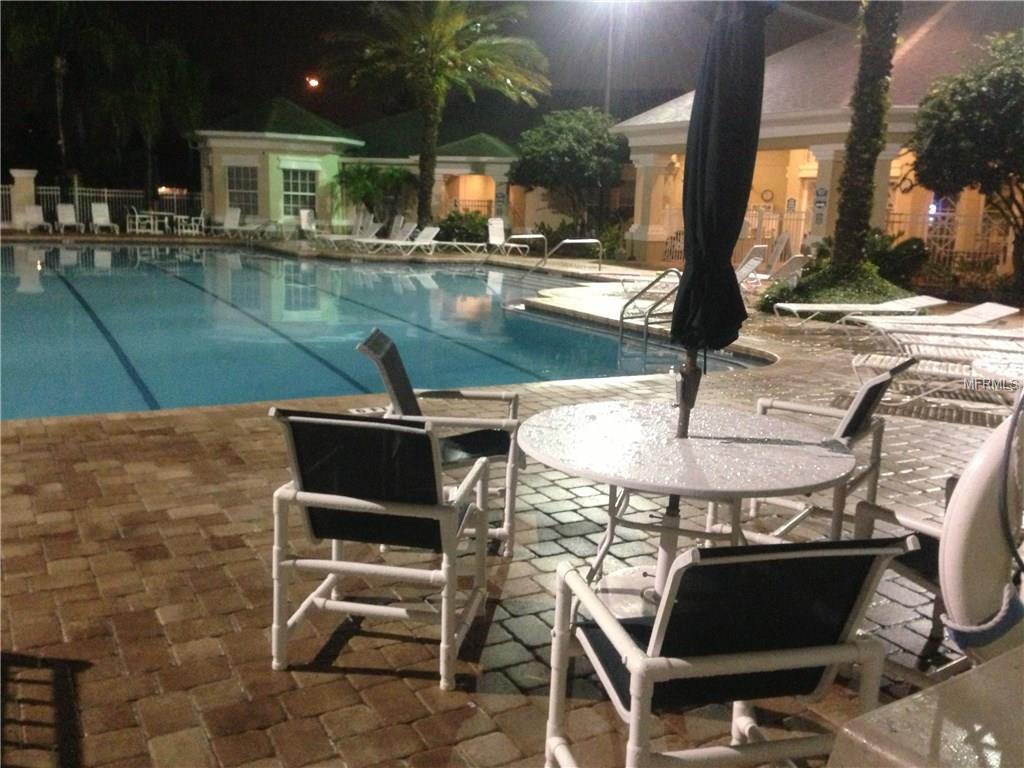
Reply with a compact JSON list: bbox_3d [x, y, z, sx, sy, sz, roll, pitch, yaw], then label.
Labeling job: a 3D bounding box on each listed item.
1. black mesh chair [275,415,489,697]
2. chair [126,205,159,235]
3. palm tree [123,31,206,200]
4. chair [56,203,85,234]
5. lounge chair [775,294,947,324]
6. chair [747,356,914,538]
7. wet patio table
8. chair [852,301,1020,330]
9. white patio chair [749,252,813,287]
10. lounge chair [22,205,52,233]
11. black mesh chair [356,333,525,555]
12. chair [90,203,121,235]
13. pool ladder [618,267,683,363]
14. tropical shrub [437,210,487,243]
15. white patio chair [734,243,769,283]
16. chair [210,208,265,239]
[{"bbox_3d":[-0.440,0.478,3.318,0.607,0.914,0.741,4,11,9],"label":"black mesh chair"},{"bbox_3d":[-12.117,-5.428,31.935,0.610,0.910,0.770,10,14,36],"label":"chair"},{"bbox_3d":[-11.709,-8.337,32.595,2.900,6.400,2.900,-3,12,-24],"label":"palm tree"},{"bbox_3d":[-14.482,-5.430,31.921,0.650,0.920,1.880,-4,12,-29],"label":"chair"},{"bbox_3d":[4.618,-0.930,12.976,1.990,0.460,0.660,1,11,-7],"label":"lounge chair"},{"bbox_3d":[1.376,0.320,4.469,0.741,0.914,0.607,9,13,33],"label":"chair"},{"bbox_3d":[0.614,0.550,3.684,1.230,0.705,1.230,2,11,0],"label":"wet patio table"},{"bbox_3d":[5.273,-0.783,12.286,1.940,0.480,0.660,1,11,-7],"label":"chair"},{"bbox_3d":[4.879,-2.079,18.177,0.650,0.740,1.750,-4,12,-29],"label":"white patio chair"},{"bbox_3d":[-15.200,-5.297,31.258,0.650,0.860,1.880,-4,12,-29],"label":"lounge chair"},{"bbox_3d":[-0.314,0.257,4.615,0.770,0.930,0.610,2,11,0],"label":"black mesh chair"},{"bbox_3d":[-12.927,-5.274,30.952,0.660,0.920,1.550,-4,13,-29],"label":"chair"},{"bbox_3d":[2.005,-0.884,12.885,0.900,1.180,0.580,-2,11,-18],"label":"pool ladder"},{"bbox_3d":[-1.620,-5.100,31.618,1.650,1.150,1.400,2,11,0],"label":"tropical shrub"},{"bbox_3d":[4.408,-2.222,18.633,0.650,0.820,1.750,-6,13,-35],"label":"white patio chair"},{"bbox_3d":[-9.063,-5.279,32.081,0.650,0.920,1.850,7,12,23],"label":"chair"}]

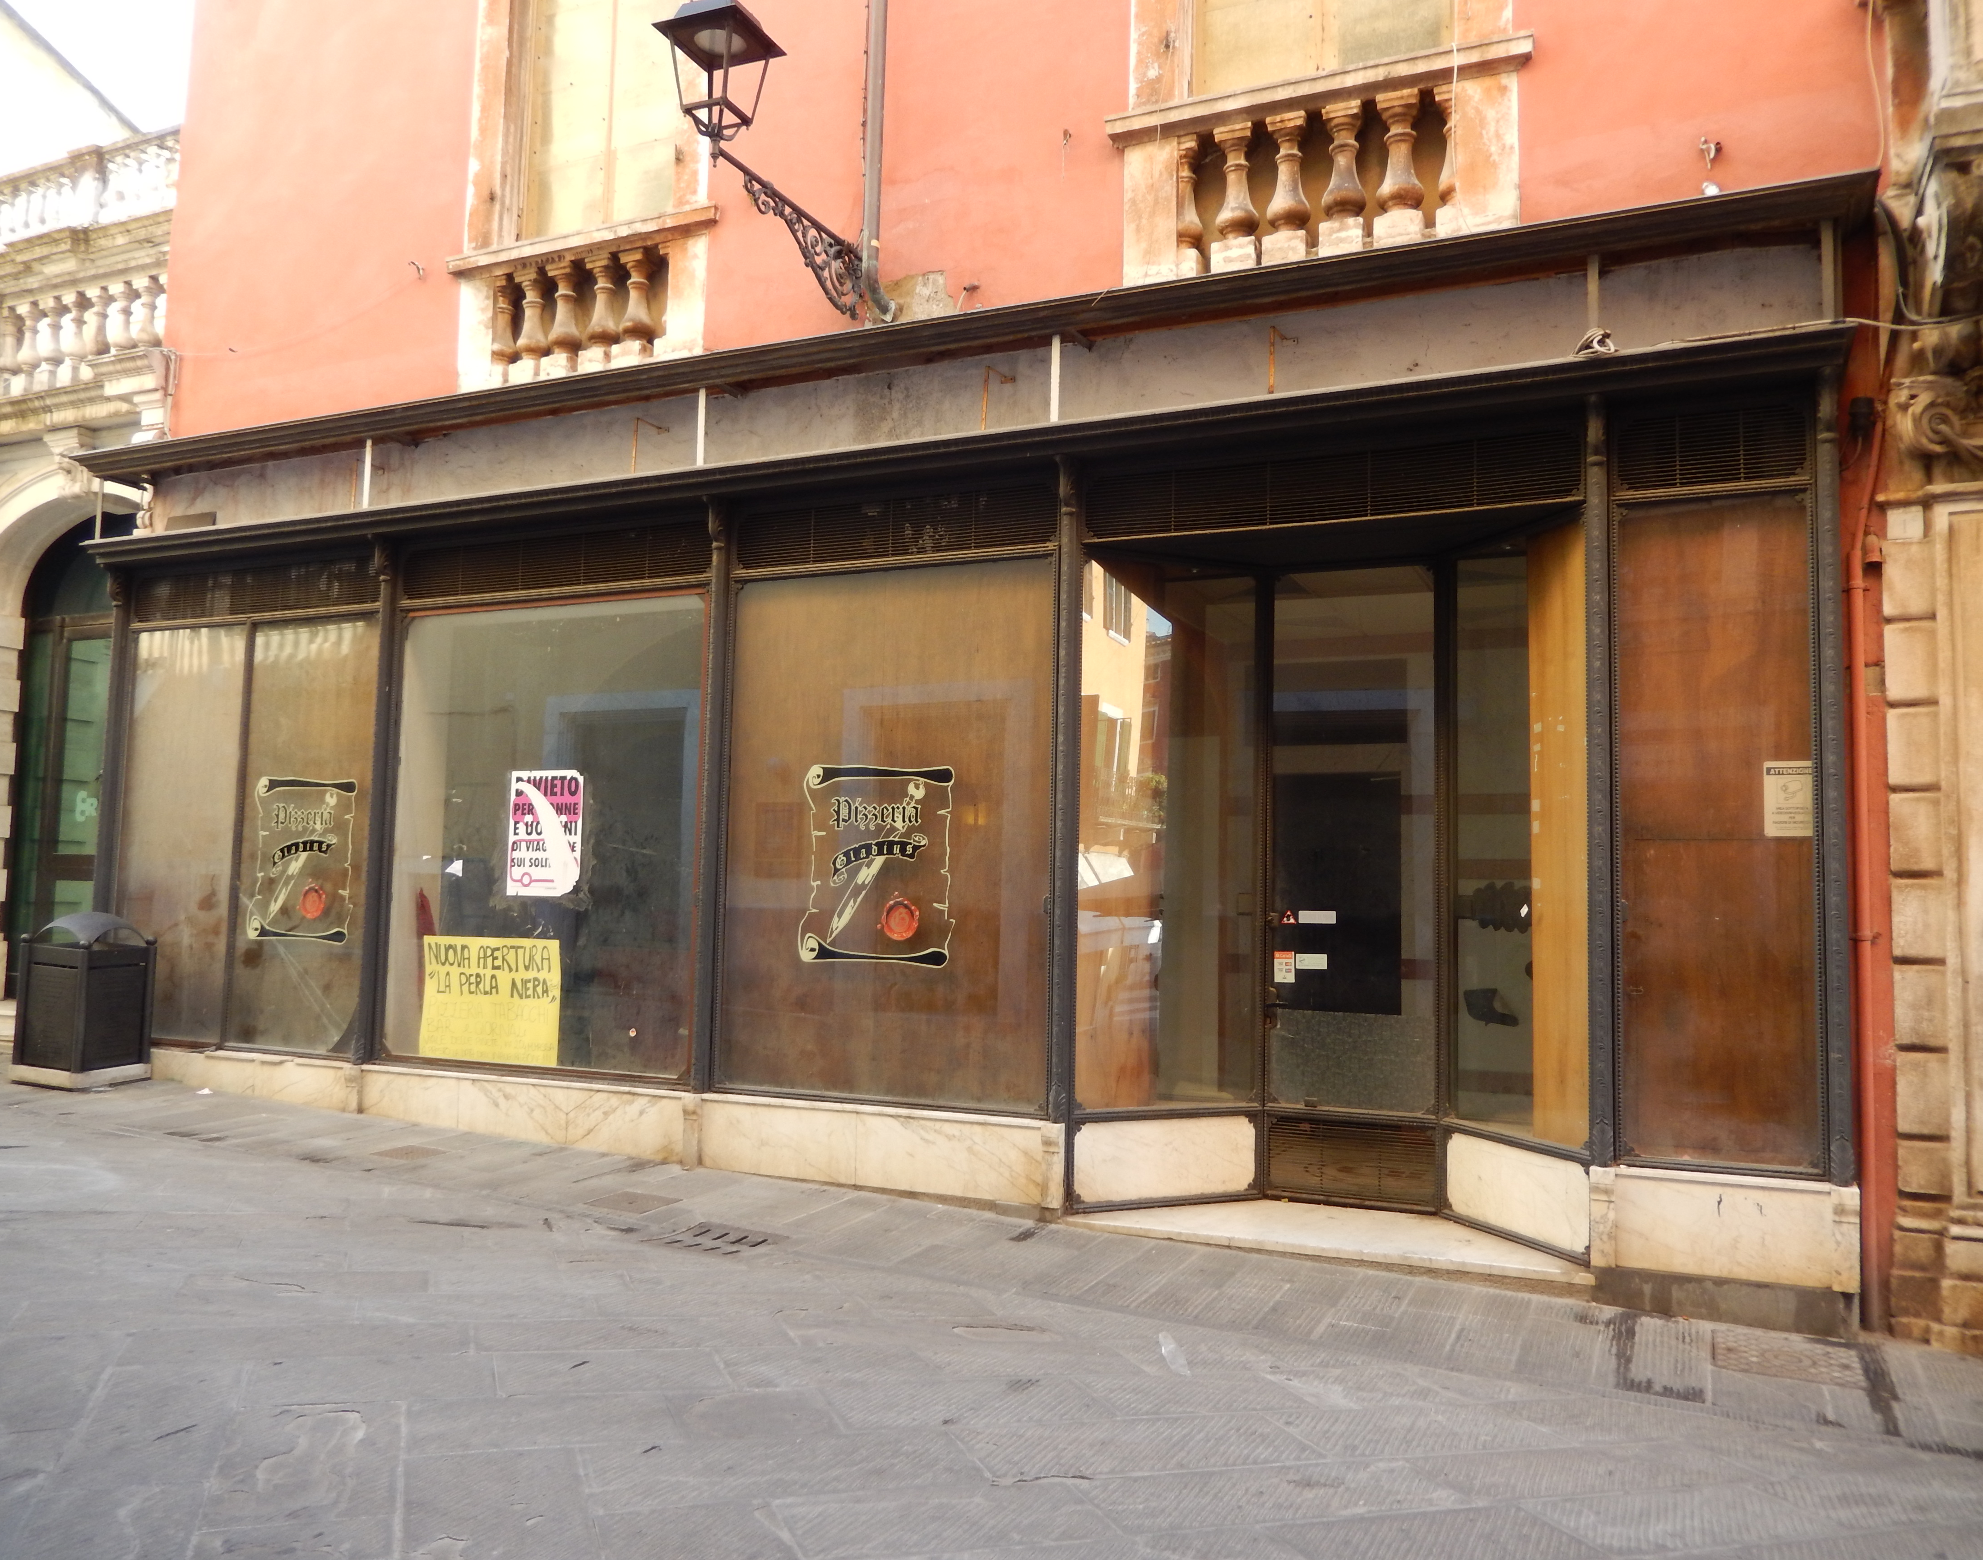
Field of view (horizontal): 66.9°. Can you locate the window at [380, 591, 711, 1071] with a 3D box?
[{"bbox_3d":[-2.547,0.295,8.503,2.192,2.659,0.071,-1,-5,25],"label":"window"}]

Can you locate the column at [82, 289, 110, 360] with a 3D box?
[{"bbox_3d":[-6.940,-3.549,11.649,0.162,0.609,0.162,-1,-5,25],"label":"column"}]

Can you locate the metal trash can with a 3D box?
[{"bbox_3d":[-5.676,1.358,9.411,0.558,1.066,0.558,0,-5,17],"label":"metal trash can"}]

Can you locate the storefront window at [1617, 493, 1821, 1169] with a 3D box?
[{"bbox_3d":[2.893,0.181,6.007,0.721,2.720,0.071,-1,-5,25],"label":"storefront window"}]

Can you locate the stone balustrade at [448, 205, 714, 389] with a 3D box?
[{"bbox_3d":[-2.492,-2.828,9.097,2.030,0.863,0.264,-1,-5,25],"label":"stone balustrade"}]

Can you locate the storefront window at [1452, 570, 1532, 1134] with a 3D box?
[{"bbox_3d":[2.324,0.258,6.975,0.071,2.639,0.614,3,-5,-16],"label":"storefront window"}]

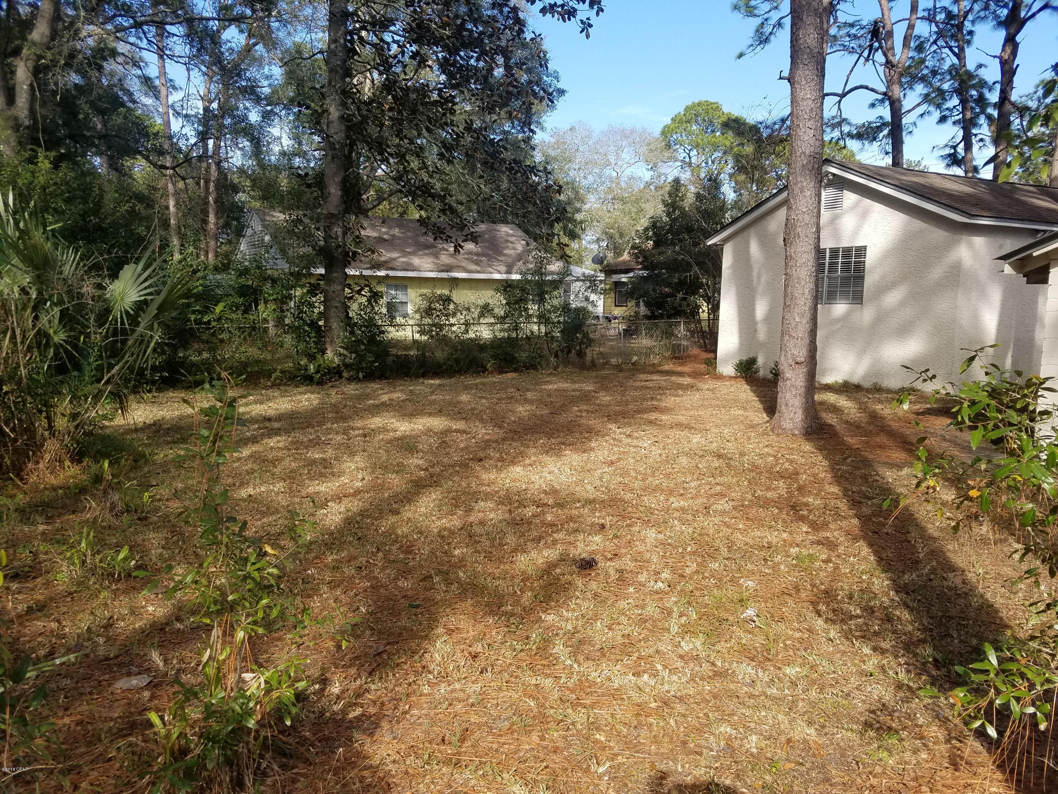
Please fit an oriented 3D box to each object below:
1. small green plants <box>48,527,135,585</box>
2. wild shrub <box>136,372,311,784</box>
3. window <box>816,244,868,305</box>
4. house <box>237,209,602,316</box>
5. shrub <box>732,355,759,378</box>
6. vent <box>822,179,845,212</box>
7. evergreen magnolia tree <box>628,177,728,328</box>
[{"bbox_3d":[-2.428,0.859,4.393,0.430,0.270,0.370,0,7,0],"label":"small green plants"},{"bbox_3d":[-0.967,0.576,2.500,0.490,1.270,0.450,0,7,0],"label":"wild shrub"},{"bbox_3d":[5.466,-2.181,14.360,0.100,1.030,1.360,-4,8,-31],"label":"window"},{"bbox_3d":[-5.593,-5.564,36.802,13.700,5.400,9.400,-4,8,-31],"label":"house"},{"bbox_3d":[4.382,-0.576,16.023,0.450,0.440,0.500,-4,8,-31],"label":"shrub"},{"bbox_3d":[5.432,-3.578,14.256,0.070,0.560,0.470,-4,8,-31],"label":"vent"},{"bbox_3d":[4.927,-4.216,25.609,3.400,5.480,3.200,0,7,0],"label":"evergreen magnolia tree"}]

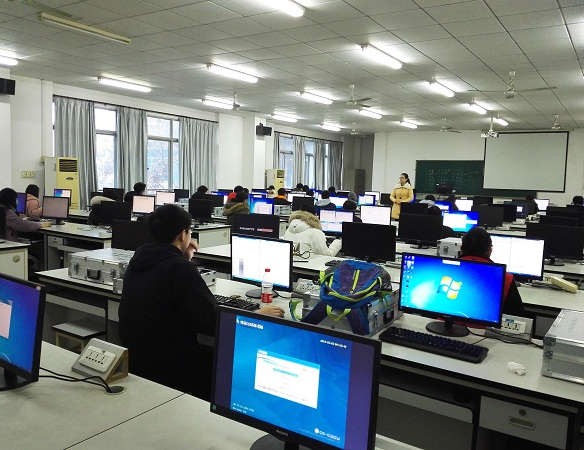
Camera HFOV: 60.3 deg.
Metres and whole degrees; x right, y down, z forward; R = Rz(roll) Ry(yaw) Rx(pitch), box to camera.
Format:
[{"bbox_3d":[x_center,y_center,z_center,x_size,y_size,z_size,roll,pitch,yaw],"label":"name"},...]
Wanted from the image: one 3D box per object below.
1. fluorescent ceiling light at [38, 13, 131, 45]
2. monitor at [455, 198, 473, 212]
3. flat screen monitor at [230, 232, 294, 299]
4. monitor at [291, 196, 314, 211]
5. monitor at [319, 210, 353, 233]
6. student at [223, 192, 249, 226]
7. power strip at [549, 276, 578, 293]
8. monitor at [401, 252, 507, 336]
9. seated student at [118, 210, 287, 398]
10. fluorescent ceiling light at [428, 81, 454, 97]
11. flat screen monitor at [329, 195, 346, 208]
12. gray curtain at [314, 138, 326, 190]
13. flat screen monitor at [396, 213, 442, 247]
[{"bbox_3d":[-2.478,-2.380,6.093,0.100,0.100,1.220,5,7,33],"label":"fluorescent ceiling light"},{"bbox_3d":[3.708,-0.374,10.846,0.470,0.355,0.180,5,7,33],"label":"monitor"},{"bbox_3d":[-0.163,0.258,3.078,0.460,0.355,0.180,5,7,33],"label":"flat screen monitor"},{"bbox_3d":[0.233,-0.367,9.996,0.500,0.378,0.200,5,6,33],"label":"monitor"},{"bbox_3d":[0.553,0.011,6.170,0.500,0.378,0.200,5,6,33],"label":"monitor"},{"bbox_3d":[-0.763,0.104,7.780,0.500,1.250,0.620,6,7,33],"label":"student"},{"bbox_3d":[1.947,0.436,3.604,0.055,0.045,0.248,0,6,-18],"label":"power strip"},{"bbox_3d":[0.800,0.345,2.527,0.506,0.370,0.198,5,6,32],"label":"monitor"},{"bbox_3d":[-0.454,0.570,2.382,0.520,1.340,0.760,6,7,36],"label":"seated student"},{"bbox_3d":[2.792,-2.518,9.315,0.100,0.100,1.220,5,7,33],"label":"fluorescent ceiling light"},{"bbox_3d":[1.059,-0.444,11.186,0.500,0.378,0.200,5,6,33],"label":"flat screen monitor"},{"bbox_3d":[1.044,-1.924,19.262,0.120,2.680,0.730,6,7,33],"label":"gray curtain"},{"bbox_3d":[1.464,0.074,5.728,0.500,0.378,0.200,5,6,33],"label":"flat screen monitor"}]

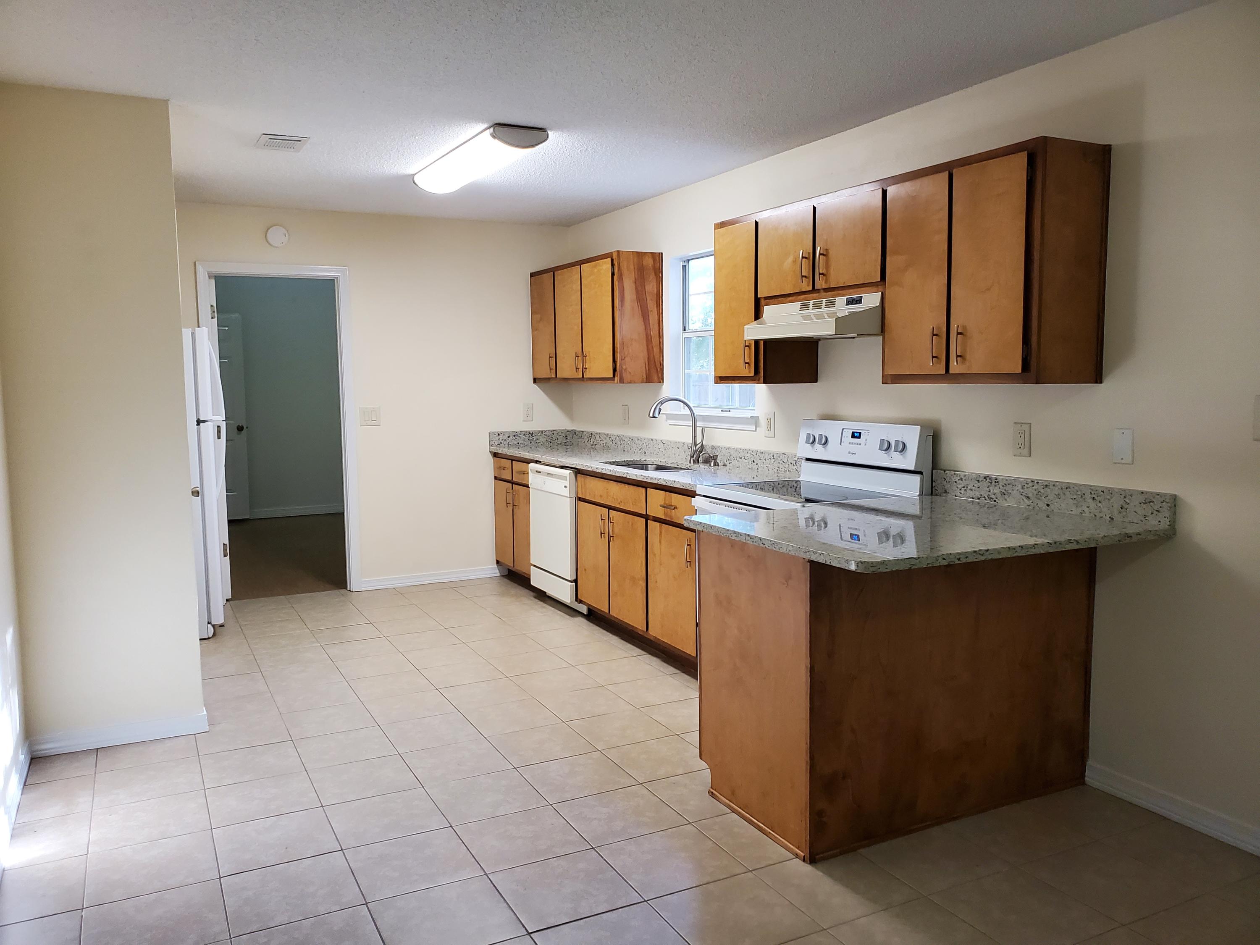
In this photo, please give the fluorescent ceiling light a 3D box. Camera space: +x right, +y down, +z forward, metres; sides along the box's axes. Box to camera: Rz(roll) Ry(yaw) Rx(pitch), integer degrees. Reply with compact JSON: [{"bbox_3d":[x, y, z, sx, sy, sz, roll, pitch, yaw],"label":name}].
[{"bbox_3d":[-0.726,-1.462,4.520,0.260,0.090,1.180,-3,6,-28],"label":"fluorescent ceiling light"}]

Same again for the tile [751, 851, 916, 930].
[{"bbox_3d":[0.564,1.131,2.590,0.328,0.012,0.325,-3,6,-27],"label":"tile"}]

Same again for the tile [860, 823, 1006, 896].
[{"bbox_3d":[0.870,1.120,2.759,0.331,0.010,0.331,-3,6,-27],"label":"tile"}]

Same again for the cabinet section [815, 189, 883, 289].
[{"bbox_3d":[0.852,-0.904,3.701,0.040,0.343,0.383,-3,6,-28],"label":"cabinet section"}]

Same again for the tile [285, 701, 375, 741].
[{"bbox_3d":[-1.234,1.022,3.892,0.330,0.012,0.330,-3,6,-27],"label":"tile"}]

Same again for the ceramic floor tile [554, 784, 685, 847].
[{"bbox_3d":[-0.032,1.093,3.015,0.328,0.012,0.325,-3,6,-27],"label":"ceramic floor tile"}]

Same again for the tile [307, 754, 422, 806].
[{"bbox_3d":[-0.922,1.069,3.289,0.328,0.012,0.325,-3,6,-27],"label":"tile"}]

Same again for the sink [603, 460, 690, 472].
[{"bbox_3d":[0.124,0.064,5.092,0.430,0.200,0.760,-3,6,-28],"label":"sink"}]

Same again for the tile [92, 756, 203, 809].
[{"bbox_3d":[-1.682,1.086,3.315,0.330,0.010,0.330,-3,6,-27],"label":"tile"}]

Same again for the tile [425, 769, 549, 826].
[{"bbox_3d":[-0.486,1.093,3.186,0.330,0.010,0.330,-3,6,-27],"label":"tile"}]

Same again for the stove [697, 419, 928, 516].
[{"bbox_3d":[0.733,0.399,3.996,0.690,1.195,0.760,-3,6,-27],"label":"stove"}]

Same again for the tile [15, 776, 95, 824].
[{"bbox_3d":[-1.930,1.102,3.196,0.215,0.010,0.331,-3,6,-27],"label":"tile"}]

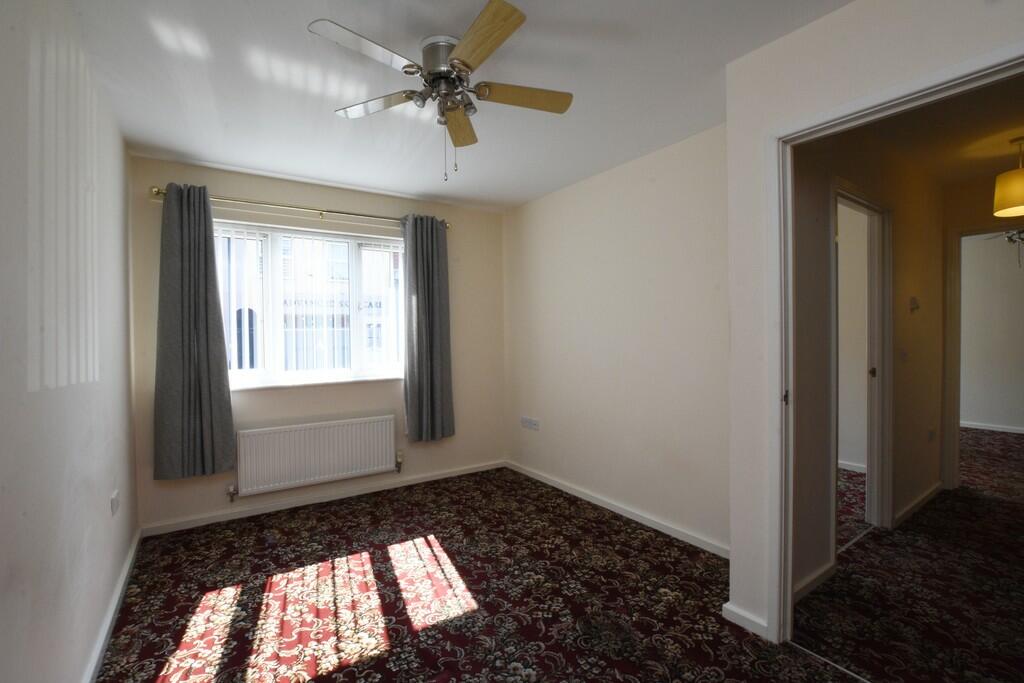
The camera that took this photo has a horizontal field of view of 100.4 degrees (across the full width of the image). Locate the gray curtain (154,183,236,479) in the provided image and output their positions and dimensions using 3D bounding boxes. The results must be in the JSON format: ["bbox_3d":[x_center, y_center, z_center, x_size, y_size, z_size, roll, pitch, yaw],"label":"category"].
[{"bbox_3d":[-2.058,-0.070,2.755,0.418,1.857,0.120,-2,1,-30],"label":"gray curtain"}]

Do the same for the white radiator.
[{"bbox_3d":[-1.408,0.818,3.171,1.050,0.442,0.080,-2,1,-30],"label":"white radiator"}]

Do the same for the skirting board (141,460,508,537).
[{"bbox_3d":[-1.204,1.176,3.355,2.650,0.073,0.018,-2,1,-30],"label":"skirting board"}]

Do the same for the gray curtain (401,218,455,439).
[{"bbox_3d":[-0.687,-0.104,3.551,0.420,1.850,0.120,-2,1,-30],"label":"gray curtain"}]

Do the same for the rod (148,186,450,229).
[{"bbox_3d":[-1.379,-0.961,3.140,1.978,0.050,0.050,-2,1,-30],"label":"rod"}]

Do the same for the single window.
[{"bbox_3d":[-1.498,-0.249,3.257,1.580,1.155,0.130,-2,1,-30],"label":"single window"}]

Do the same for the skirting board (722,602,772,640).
[{"bbox_3d":[0.991,1.177,1.804,0.021,0.067,0.195,-2,1,-36],"label":"skirting board"}]

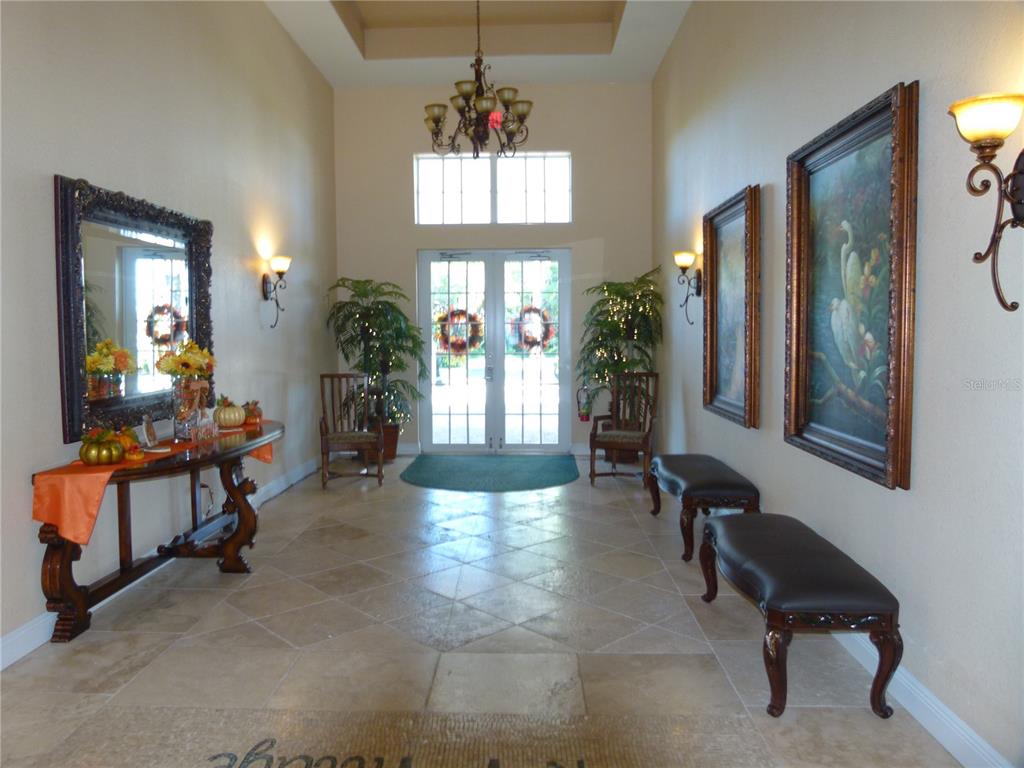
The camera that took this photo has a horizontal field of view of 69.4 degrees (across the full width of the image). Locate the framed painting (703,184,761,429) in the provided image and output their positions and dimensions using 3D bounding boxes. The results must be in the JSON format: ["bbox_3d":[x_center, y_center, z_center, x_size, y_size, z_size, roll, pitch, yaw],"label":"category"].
[{"bbox_3d":[1.511,-0.513,5.166,0.075,1.497,1.206,0,4,2],"label":"framed painting"}]

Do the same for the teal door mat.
[{"bbox_3d":[-0.238,0.916,7.856,1.870,0.012,2.000,-1,4,1],"label":"teal door mat"}]

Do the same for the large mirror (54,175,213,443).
[{"bbox_3d":[-2.170,-0.426,4.429,0.140,1.330,1.490,-1,4,1],"label":"large mirror"}]

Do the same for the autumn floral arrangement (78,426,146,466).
[{"bbox_3d":[-2.030,0.303,3.762,0.285,0.180,0.220,-3,5,-28],"label":"autumn floral arrangement"}]

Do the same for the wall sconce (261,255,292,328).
[{"bbox_3d":[-2.054,-0.789,6.431,0.250,0.620,0.200,-1,4,1],"label":"wall sconce"}]

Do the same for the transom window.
[{"bbox_3d":[-0.217,-2.290,8.677,1.839,0.814,0.101,0,4,2],"label":"transom window"}]

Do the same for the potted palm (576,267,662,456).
[{"bbox_3d":[1.165,-0.187,8.152,0.920,2.130,0.920,-1,4,1],"label":"potted palm"}]

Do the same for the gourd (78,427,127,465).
[{"bbox_3d":[-2.041,0.310,3.703,0.210,0.170,0.210,-3,5,-28],"label":"gourd"}]

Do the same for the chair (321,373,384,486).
[{"bbox_3d":[-1.606,0.449,7.323,0.570,1.050,0.600,-2,4,-16],"label":"chair"}]

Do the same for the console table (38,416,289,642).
[{"bbox_3d":[-1.821,0.731,4.400,0.643,0.799,2.181,0,4,2],"label":"console table"}]

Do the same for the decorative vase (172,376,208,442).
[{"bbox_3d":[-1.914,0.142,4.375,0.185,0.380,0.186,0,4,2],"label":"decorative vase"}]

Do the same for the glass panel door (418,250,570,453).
[{"bbox_3d":[-0.199,-0.369,8.796,1.819,2.432,0.101,0,4,2],"label":"glass panel door"}]

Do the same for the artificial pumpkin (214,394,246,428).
[{"bbox_3d":[-1.924,0.178,5.074,0.217,0.217,0.206,0,4,2],"label":"artificial pumpkin"}]

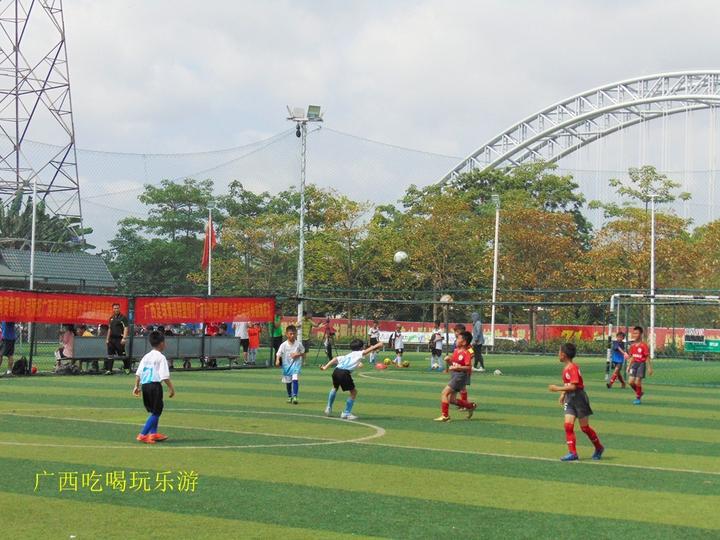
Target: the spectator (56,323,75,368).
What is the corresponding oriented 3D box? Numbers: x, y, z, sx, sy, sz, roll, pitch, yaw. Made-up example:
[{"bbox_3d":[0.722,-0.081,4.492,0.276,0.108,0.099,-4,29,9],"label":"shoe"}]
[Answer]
[{"bbox_3d":[-7.172,1.849,36.044,0.650,1.158,0.450,1,-2,15],"label":"spectator"}]

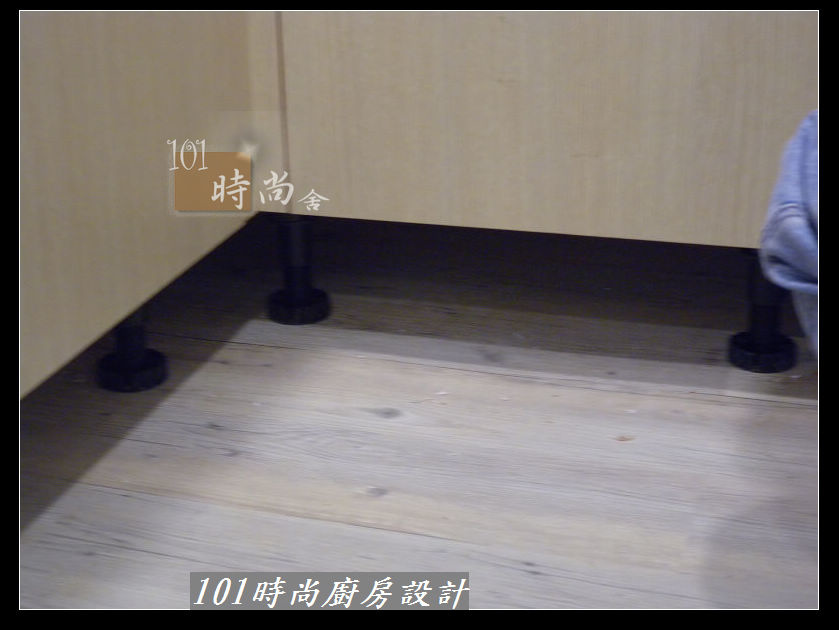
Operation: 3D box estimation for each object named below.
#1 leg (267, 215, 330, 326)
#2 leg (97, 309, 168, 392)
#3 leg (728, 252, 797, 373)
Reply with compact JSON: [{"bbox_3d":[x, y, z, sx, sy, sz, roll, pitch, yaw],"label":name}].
[{"bbox_3d":[-0.120,-0.053,1.497,0.061,0.113,0.061,-1,21,0],"label":"leg"},{"bbox_3d":[-0.257,0.004,1.350,0.061,0.113,0.061,6,22,17],"label":"leg"},{"bbox_3d":[0.311,-0.011,1.370,0.061,0.113,0.061,6,22,17],"label":"leg"}]

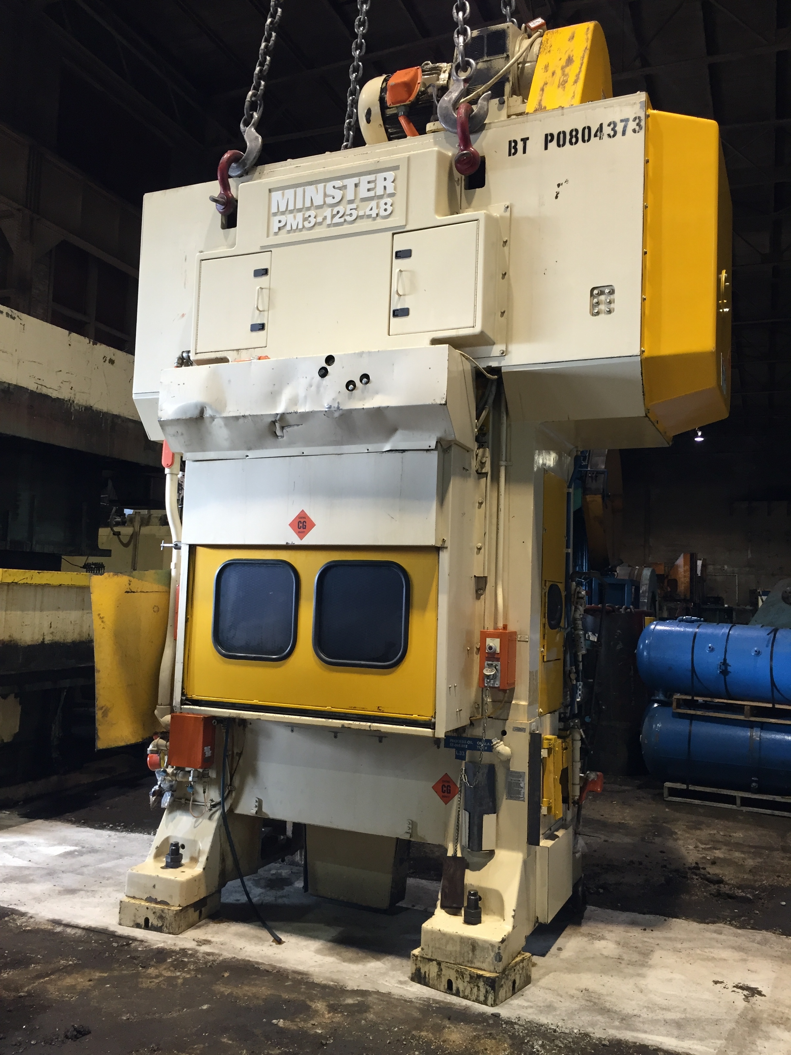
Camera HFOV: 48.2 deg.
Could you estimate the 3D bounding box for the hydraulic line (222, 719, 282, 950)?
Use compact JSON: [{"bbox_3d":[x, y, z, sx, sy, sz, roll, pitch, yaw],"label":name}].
[{"bbox_3d":[-0.684,1.422,4.215,0.475,0.940,0.180,0,-5,24],"label":"hydraulic line"}]

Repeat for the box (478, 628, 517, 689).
[{"bbox_3d":[0.455,0.584,3.913,0.125,0.246,0.131,0,-5,24],"label":"box"}]

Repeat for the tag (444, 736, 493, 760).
[{"bbox_3d":[0.329,1.008,4.003,0.229,0.106,0.005,0,-5,24],"label":"tag"}]

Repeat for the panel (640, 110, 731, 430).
[{"bbox_3d":[1.396,-1.140,4.151,0.291,1.300,1.070,0,-5,24],"label":"panel"}]

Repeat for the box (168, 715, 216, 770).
[{"bbox_3d":[-1.040,1.085,4.518,0.200,0.255,0.105,0,-5,24],"label":"box"}]

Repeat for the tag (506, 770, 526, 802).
[{"bbox_3d":[0.531,1.140,3.901,0.084,0.127,0.004,0,-5,24],"label":"tag"}]

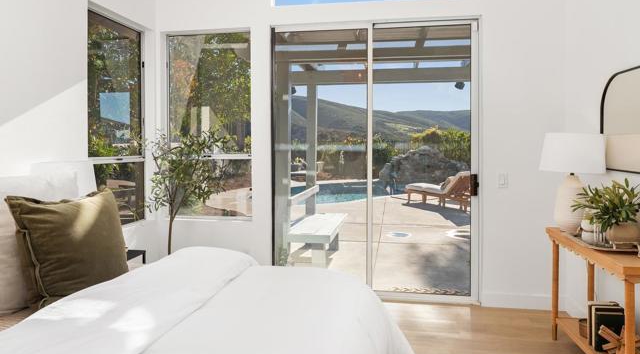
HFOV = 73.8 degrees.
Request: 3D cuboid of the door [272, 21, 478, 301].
[{"bbox_3d":[0.460,-0.135,3.717,1.780,2.370,0.110,0,1,8],"label":"door"}]

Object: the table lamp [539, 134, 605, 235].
[{"bbox_3d":[1.617,0.041,2.725,0.380,0.620,0.380,0,1,8],"label":"table lamp"}]

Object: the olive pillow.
[{"bbox_3d":[-1.178,0.306,2.080,0.180,0.490,0.500,-28,-9,22],"label":"olive pillow"}]

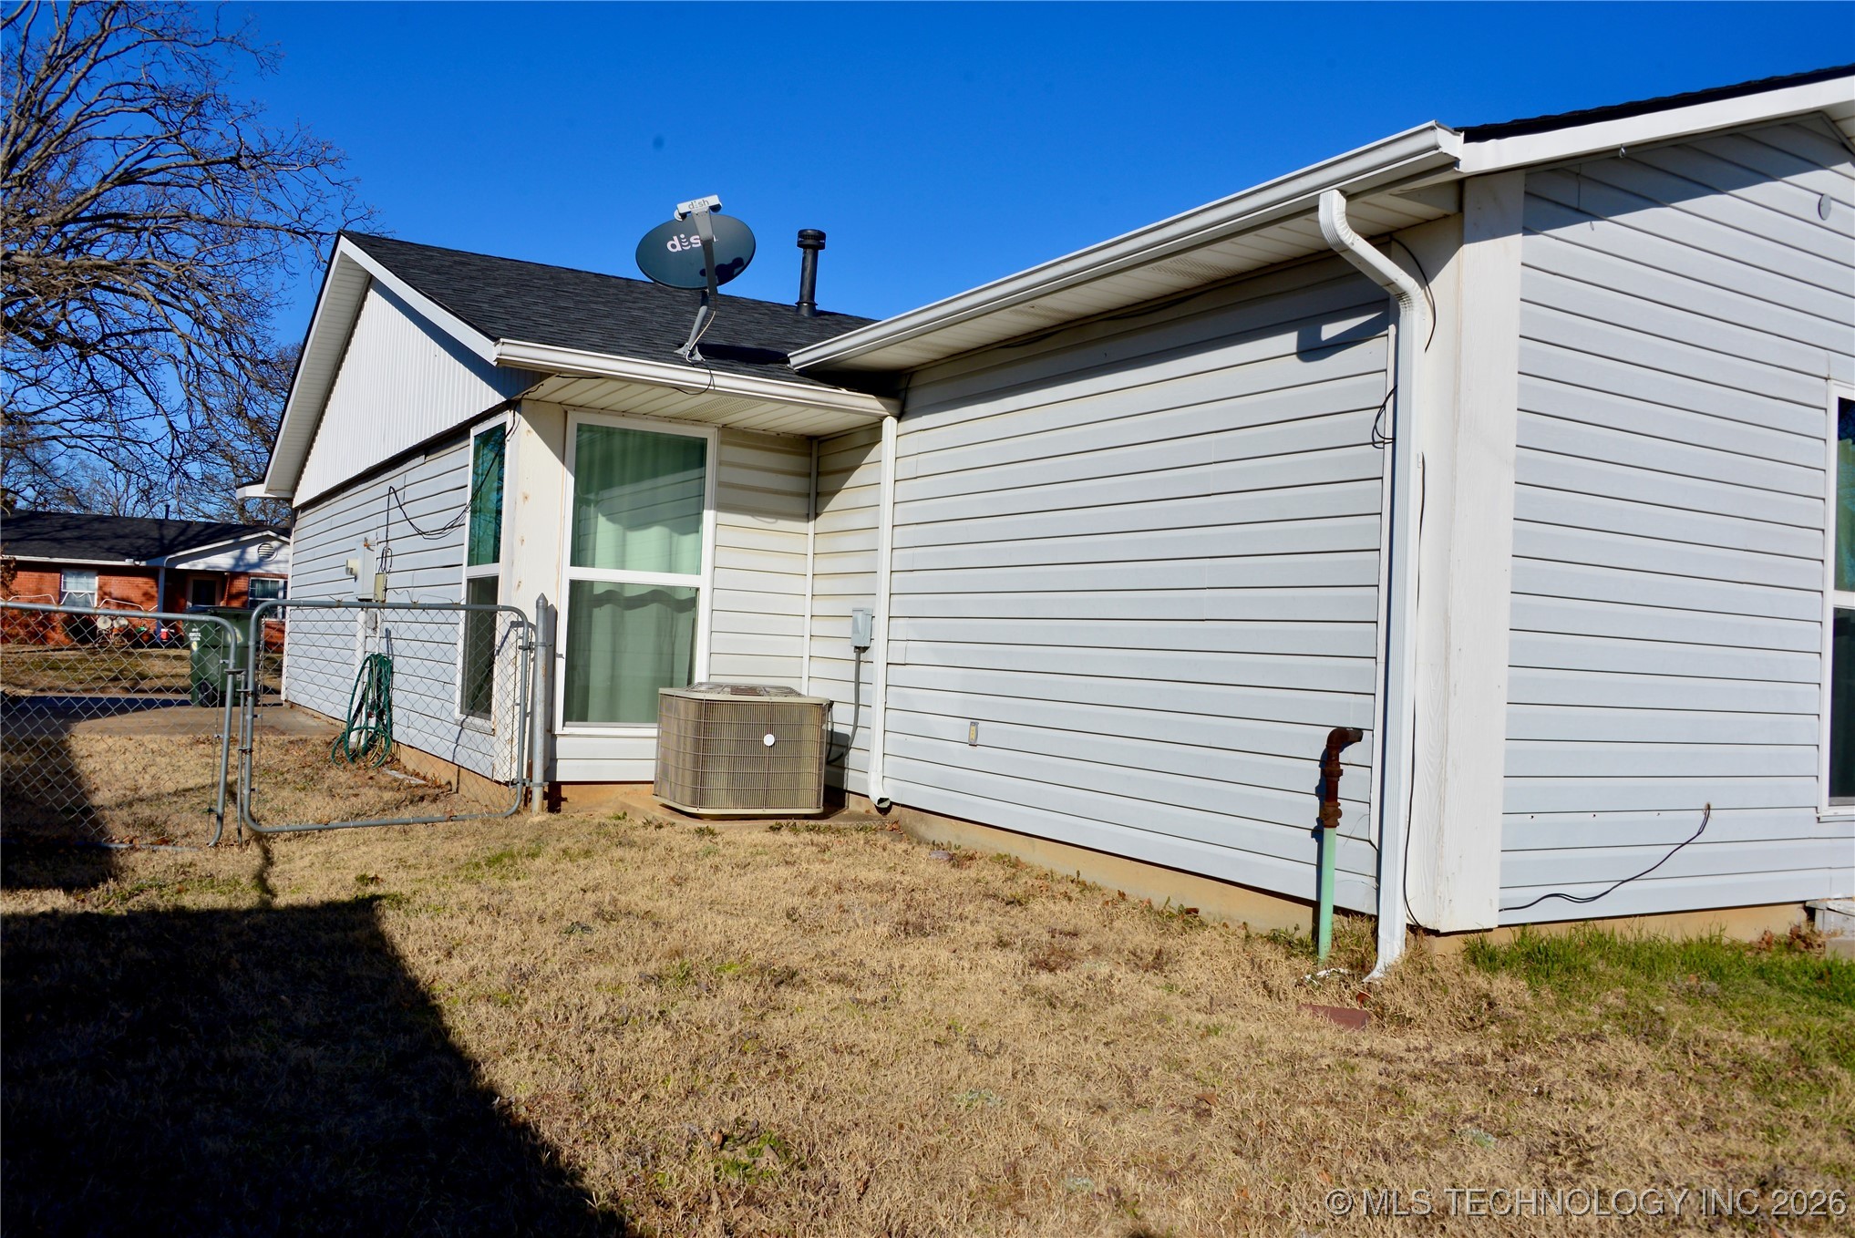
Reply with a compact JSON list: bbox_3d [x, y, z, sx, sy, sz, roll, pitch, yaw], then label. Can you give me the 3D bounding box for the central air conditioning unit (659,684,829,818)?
[{"bbox_3d":[-1.036,0.711,7.952,0.760,0.685,0.780,4,-2,-31],"label":"central air conditioning unit"}]

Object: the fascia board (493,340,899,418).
[{"bbox_3d":[-1.121,-1.227,7.525,2.230,0.118,0.125,4,-2,-31],"label":"fascia board"}]

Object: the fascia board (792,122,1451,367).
[{"bbox_3d":[0.413,-1.456,6.347,0.125,0.125,4.555,4,-2,-31],"label":"fascia board"}]

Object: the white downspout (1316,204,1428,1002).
[{"bbox_3d":[1.463,-0.102,4.837,0.440,2.585,0.110,4,-2,-31],"label":"white downspout"}]

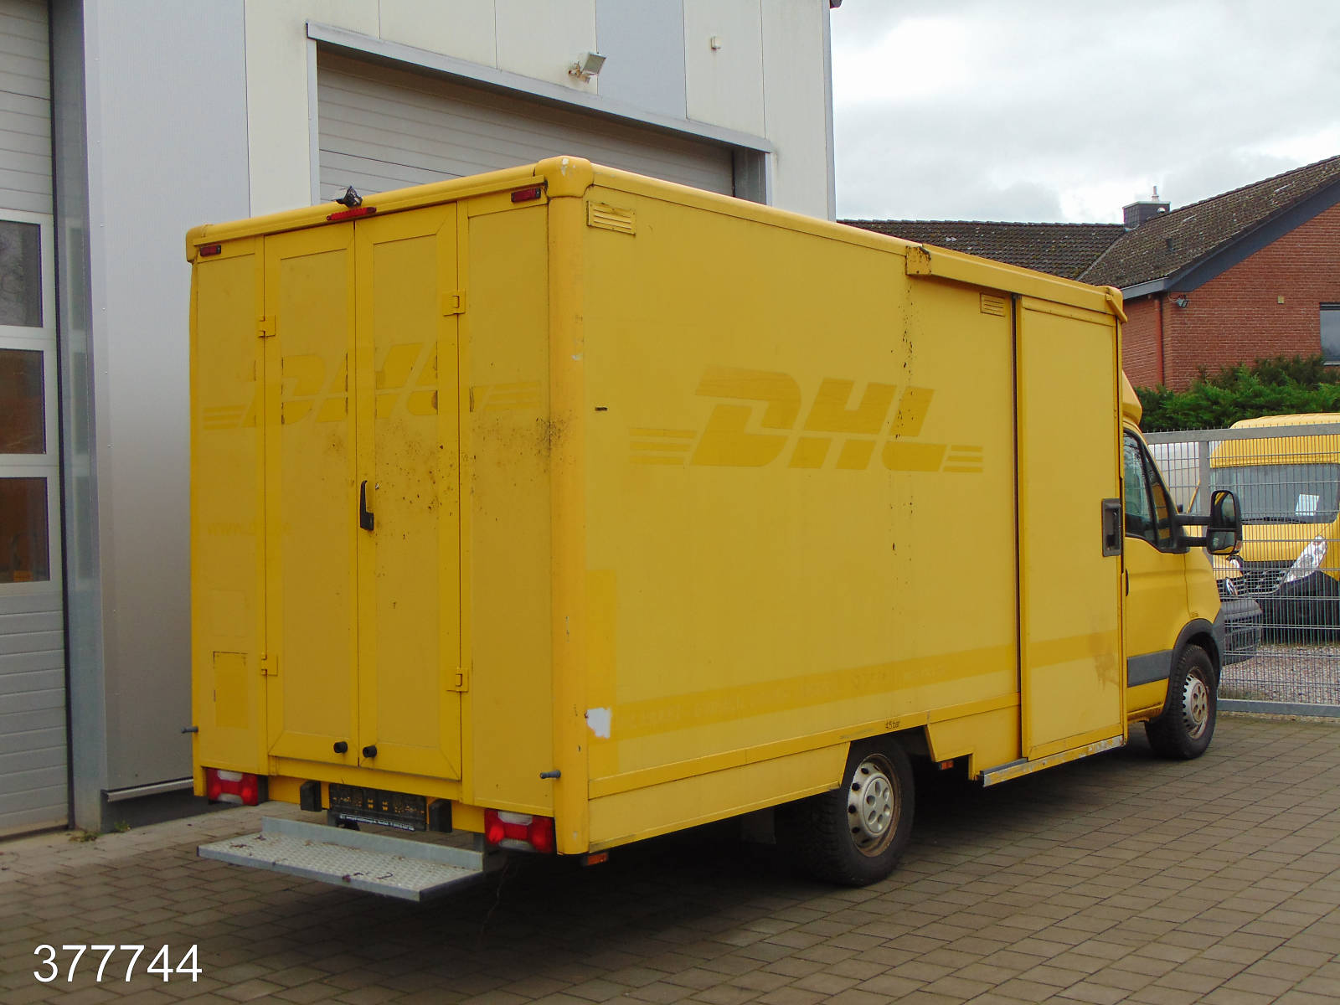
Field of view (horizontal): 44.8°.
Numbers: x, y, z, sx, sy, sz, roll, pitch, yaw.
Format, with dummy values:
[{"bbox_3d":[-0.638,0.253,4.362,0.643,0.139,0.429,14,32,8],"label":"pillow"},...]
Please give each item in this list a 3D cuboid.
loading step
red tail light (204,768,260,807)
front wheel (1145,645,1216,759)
[{"bbox_3d":[-1.209,1.280,5.899,1.210,0.107,0.320,-1,0,38],"label":"loading step"},{"bbox_3d":[-1.722,1.135,6.513,0.325,0.122,0.070,-1,0,38],"label":"red tail light"},{"bbox_3d":[3.160,1.225,10.081,0.225,0.690,0.690,-1,0,38],"label":"front wheel"}]

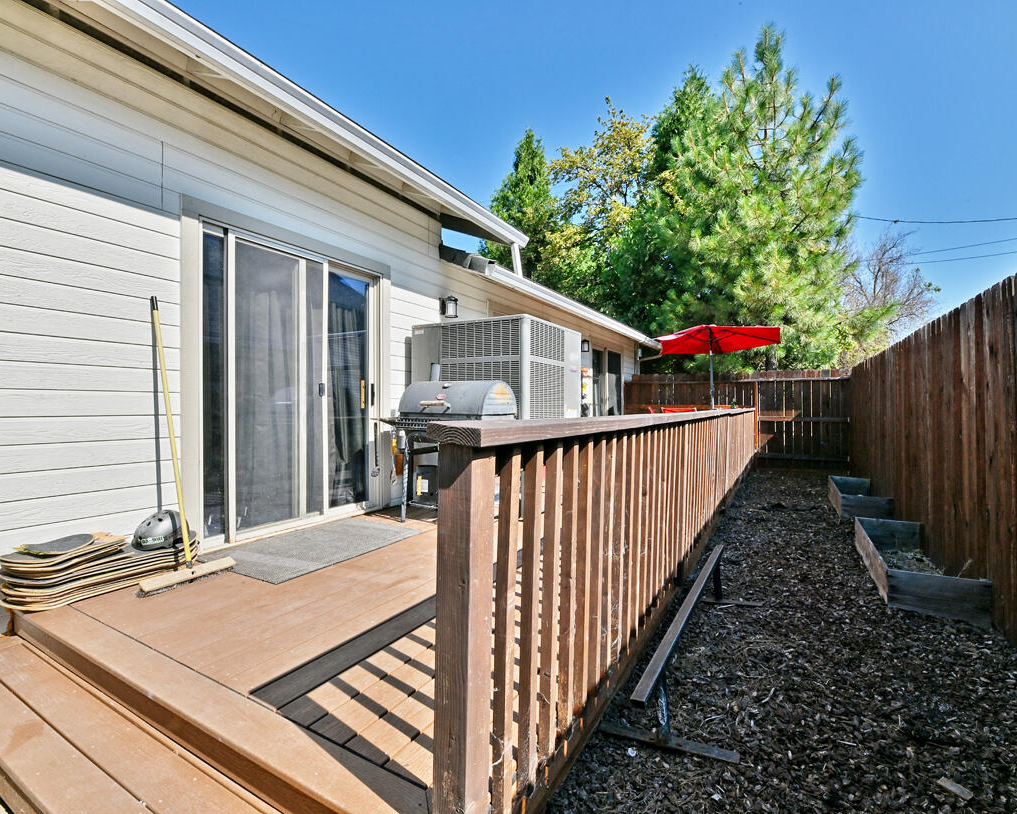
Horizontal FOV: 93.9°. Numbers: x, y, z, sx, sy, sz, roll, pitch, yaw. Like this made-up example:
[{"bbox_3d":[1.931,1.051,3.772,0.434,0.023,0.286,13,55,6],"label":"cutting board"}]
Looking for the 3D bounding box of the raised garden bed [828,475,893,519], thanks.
[{"bbox_3d":[4.070,1.043,5.525,0.450,0.230,1.550,0,0,31],"label":"raised garden bed"}]

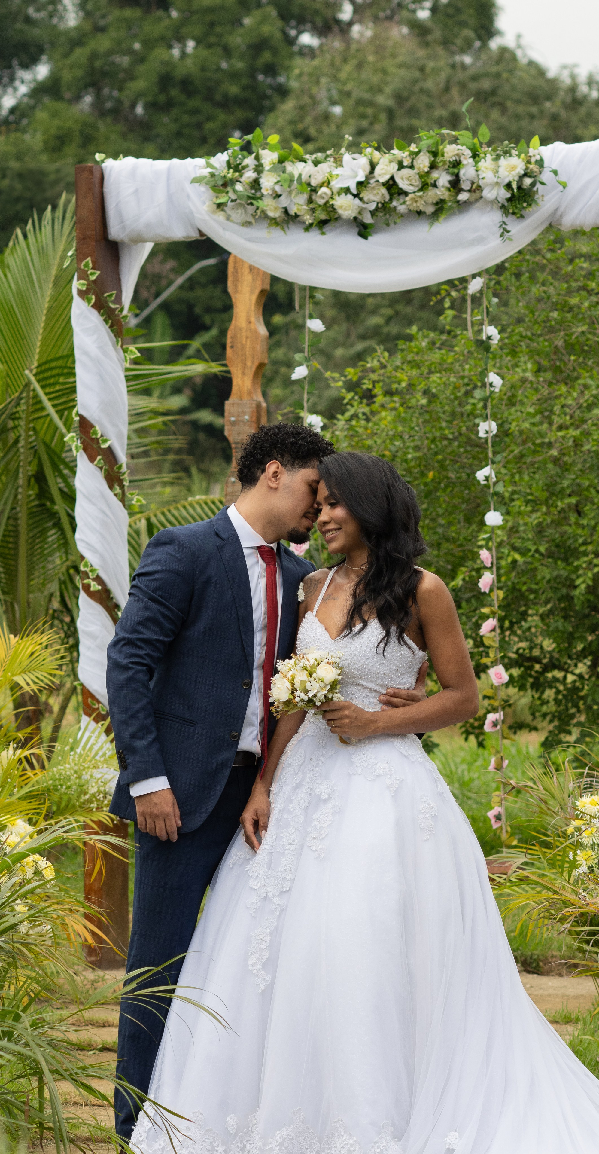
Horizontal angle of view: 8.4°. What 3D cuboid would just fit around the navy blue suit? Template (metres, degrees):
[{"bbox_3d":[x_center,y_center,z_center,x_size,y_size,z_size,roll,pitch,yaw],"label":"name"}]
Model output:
[{"bbox_3d":[-0.182,0.581,9.450,0.540,1.490,0.420,-2,2,-44],"label":"navy blue suit"}]

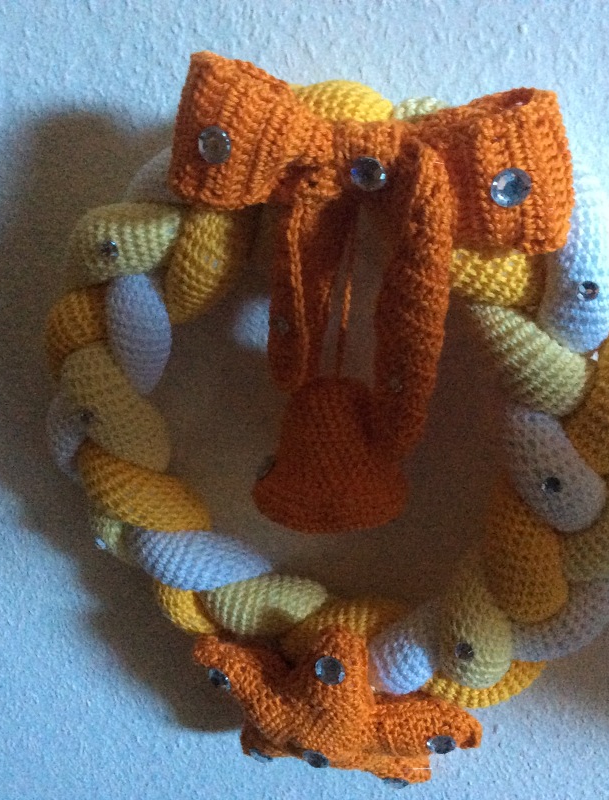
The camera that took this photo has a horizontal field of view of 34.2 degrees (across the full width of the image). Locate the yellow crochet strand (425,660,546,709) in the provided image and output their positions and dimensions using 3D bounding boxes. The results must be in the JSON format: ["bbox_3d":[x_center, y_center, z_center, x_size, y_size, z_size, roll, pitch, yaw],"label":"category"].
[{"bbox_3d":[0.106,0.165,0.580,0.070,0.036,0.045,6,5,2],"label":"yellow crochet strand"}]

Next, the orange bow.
[{"bbox_3d":[0.030,-0.052,0.530,0.205,0.250,0.100,6,5,2],"label":"orange bow"}]

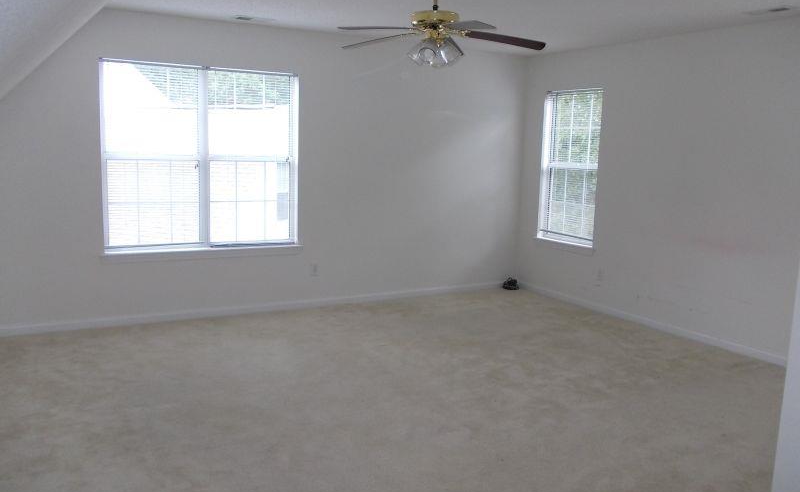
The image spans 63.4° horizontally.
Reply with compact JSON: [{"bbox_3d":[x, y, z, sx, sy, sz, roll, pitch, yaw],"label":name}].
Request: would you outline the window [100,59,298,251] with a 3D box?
[{"bbox_3d":[-1.607,-0.713,5.383,1.590,1.500,0.110,-3,10,-29],"label":"window"}]

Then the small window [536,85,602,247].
[{"bbox_3d":[1.700,-0.804,6.408,0.070,1.430,0.760,-3,10,-29],"label":"small window"}]

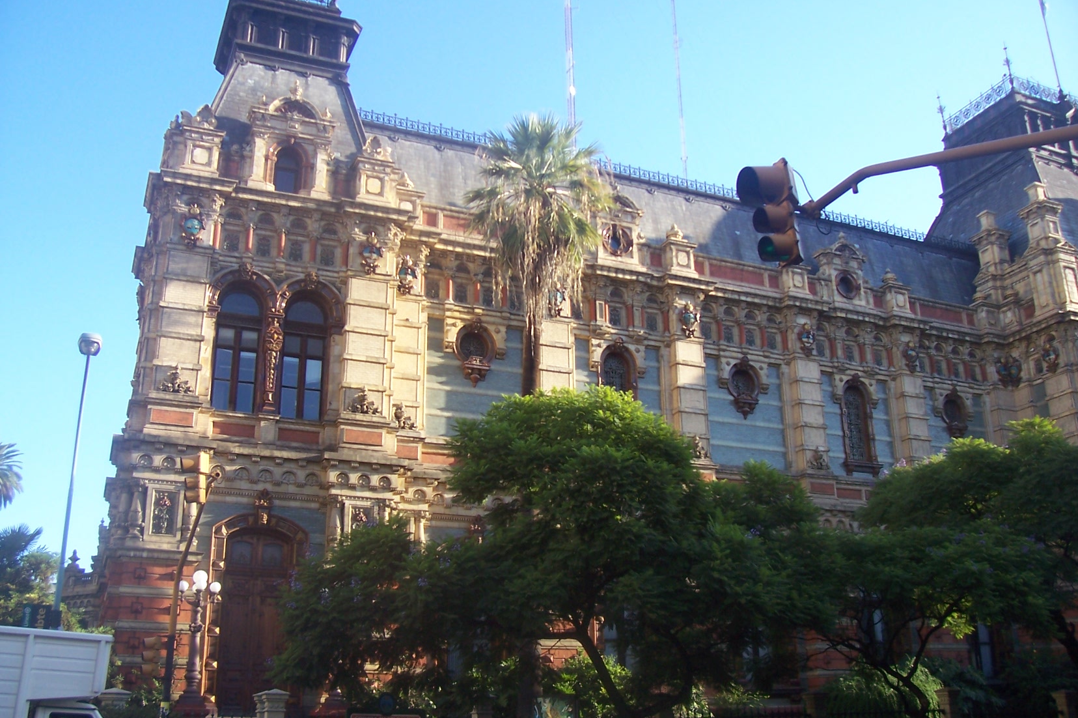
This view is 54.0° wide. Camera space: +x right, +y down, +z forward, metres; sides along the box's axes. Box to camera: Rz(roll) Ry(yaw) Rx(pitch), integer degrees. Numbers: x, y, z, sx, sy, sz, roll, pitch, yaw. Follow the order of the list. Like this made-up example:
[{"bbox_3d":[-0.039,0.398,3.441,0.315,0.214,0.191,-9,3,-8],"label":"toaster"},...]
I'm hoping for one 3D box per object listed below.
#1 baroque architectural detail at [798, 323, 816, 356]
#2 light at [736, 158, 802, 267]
[{"bbox_3d":[10.638,-0.752,42.066,0.548,1.168,0.320,8,-22,-24],"label":"baroque architectural detail"},{"bbox_3d":[1.862,-1.177,8.527,0.460,0.950,0.370,7,-21,-22],"label":"light"}]

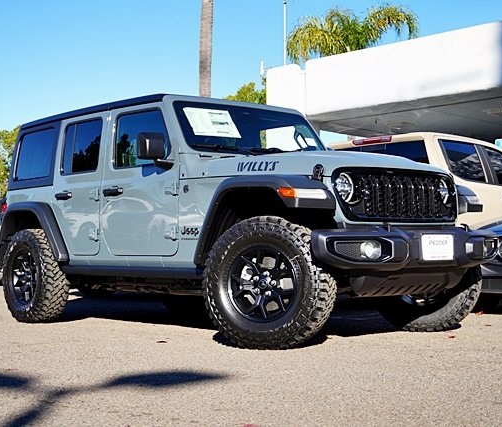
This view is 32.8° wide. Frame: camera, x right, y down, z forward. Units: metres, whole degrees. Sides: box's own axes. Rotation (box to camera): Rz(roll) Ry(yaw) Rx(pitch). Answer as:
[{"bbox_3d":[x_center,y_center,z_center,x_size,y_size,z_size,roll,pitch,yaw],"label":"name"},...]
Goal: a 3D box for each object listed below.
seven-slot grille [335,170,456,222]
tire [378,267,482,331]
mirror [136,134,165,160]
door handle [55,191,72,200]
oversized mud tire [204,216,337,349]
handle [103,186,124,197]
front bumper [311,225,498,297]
[{"bbox_3d":[0.985,-0.119,5.586,1.220,0.370,0.120,2,-3,-42],"label":"seven-slot grille"},{"bbox_3d":[1.304,0.467,6.410,0.824,0.824,0.275,-2,-3,27],"label":"tire"},{"bbox_3d":[-0.708,-0.476,6.071,0.190,0.185,0.120,2,-3,-42],"label":"mirror"},{"bbox_3d":[-1.590,-0.150,7.240,0.065,0.060,0.205,2,-3,-42],"label":"door handle"},{"bbox_3d":[0.114,0.433,5.337,0.824,0.824,0.275,-2,-3,25],"label":"oversized mud tire"},{"bbox_3d":[-1.074,-0.170,6.669,0.065,0.060,0.205,2,-3,-42],"label":"handle"},{"bbox_3d":[1.029,0.303,5.523,1.700,0.440,0.380,2,-3,-42],"label":"front bumper"}]

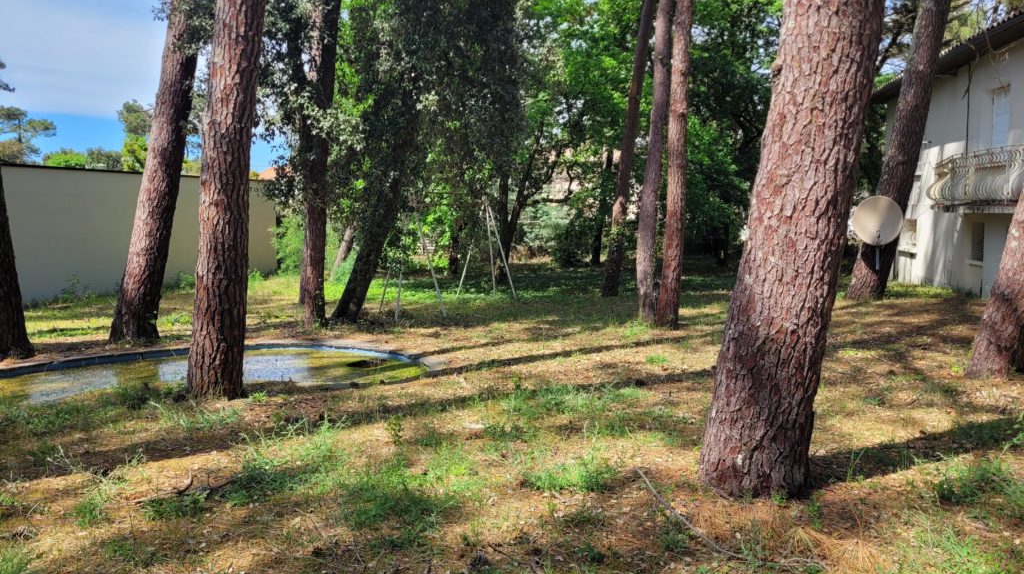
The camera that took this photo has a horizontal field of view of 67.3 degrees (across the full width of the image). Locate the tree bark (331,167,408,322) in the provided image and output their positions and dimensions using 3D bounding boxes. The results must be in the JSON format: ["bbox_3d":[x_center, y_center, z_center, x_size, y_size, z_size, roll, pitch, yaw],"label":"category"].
[{"bbox_3d":[-2.109,-0.632,11.483,0.384,2.440,0.384,19,5,-11],"label":"tree bark"}]

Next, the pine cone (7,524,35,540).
[{"bbox_3d":[-2.381,1.185,3.727,0.140,0.080,0.095,-4,6,-33],"label":"pine cone"}]

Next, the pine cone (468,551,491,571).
[{"bbox_3d":[-0.143,1.206,3.378,0.100,0.085,0.110,0,5,-3],"label":"pine cone"}]

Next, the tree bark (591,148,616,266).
[{"bbox_3d":[2.598,-2.275,21.848,0.300,3.301,0.300,7,5,6],"label":"tree bark"}]

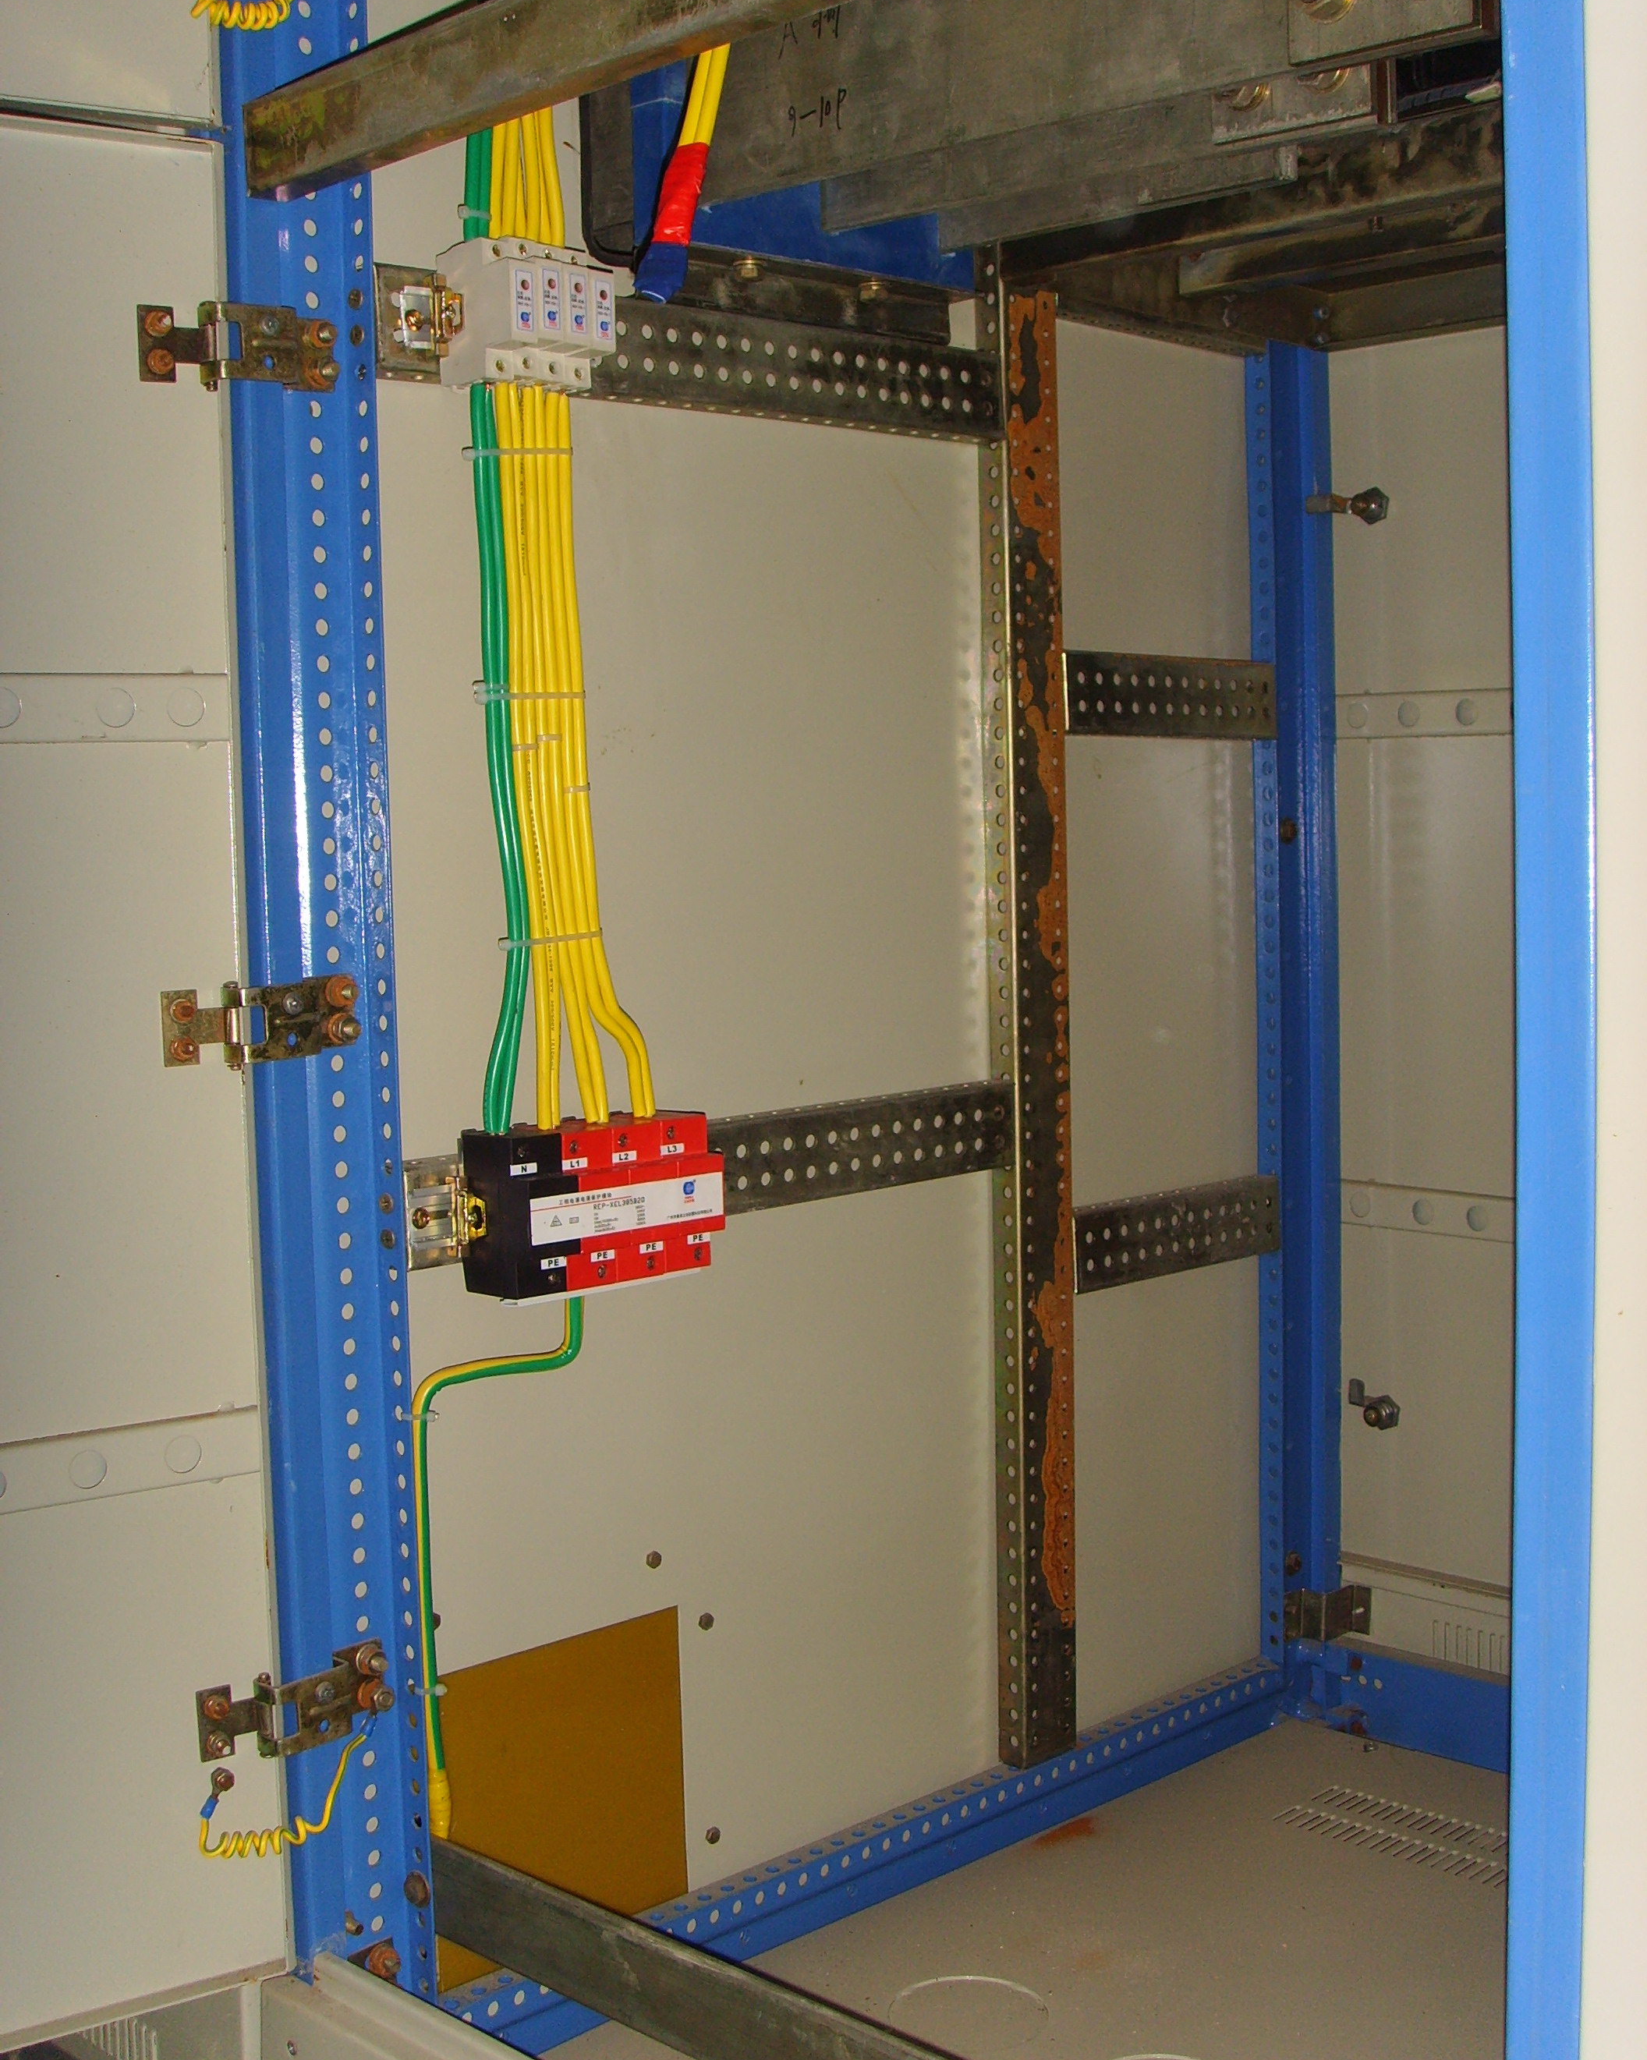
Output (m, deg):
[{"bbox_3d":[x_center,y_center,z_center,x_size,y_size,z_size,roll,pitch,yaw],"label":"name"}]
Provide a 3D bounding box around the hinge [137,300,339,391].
[{"bbox_3d":[-0.303,-0.358,1.300,0.115,0.045,0.030,-5,5,-40],"label":"hinge"}]

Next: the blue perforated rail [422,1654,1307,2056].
[{"bbox_3d":[0.065,0.569,1.733,0.863,0.053,0.032,-5,6,-44],"label":"blue perforated rail"}]

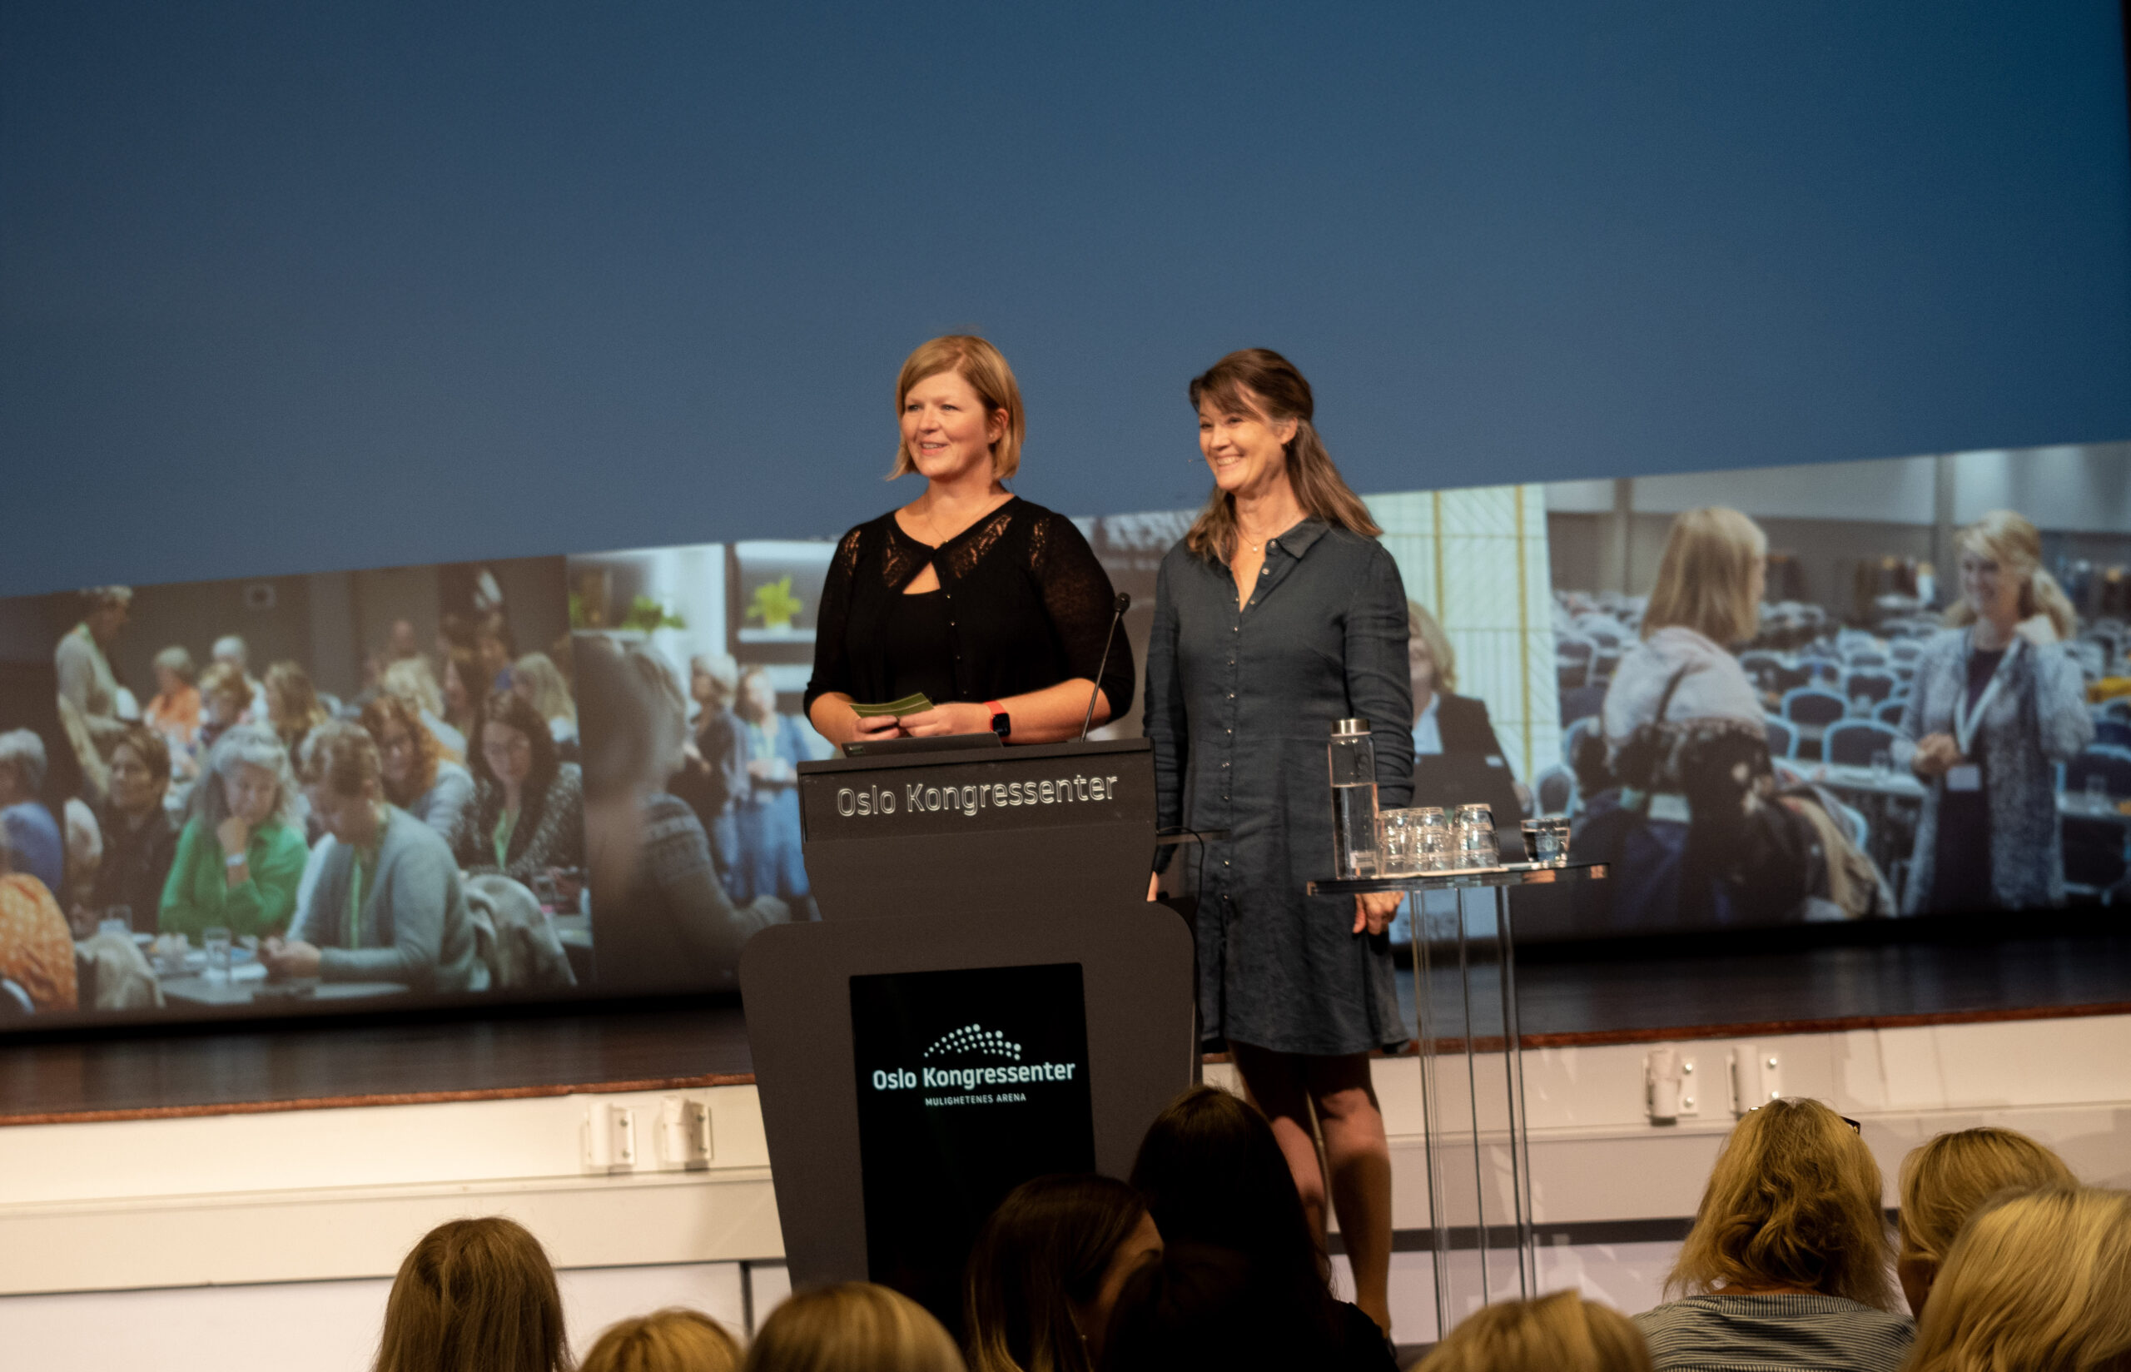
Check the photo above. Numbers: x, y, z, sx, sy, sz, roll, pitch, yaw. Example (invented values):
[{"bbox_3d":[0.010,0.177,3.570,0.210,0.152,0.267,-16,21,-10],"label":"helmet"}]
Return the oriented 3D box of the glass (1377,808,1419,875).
[{"bbox_3d":[0.542,0.255,11.990,0.075,0.105,0.075,-4,-1,0],"label":"glass"}]

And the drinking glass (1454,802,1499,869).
[{"bbox_3d":[0.665,0.243,11.940,0.076,0.106,0.076,-4,-1,0],"label":"drinking glass"}]

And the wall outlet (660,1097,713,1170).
[{"bbox_3d":[-0.695,0.817,13.550,0.095,0.120,0.055,-4,-1,18],"label":"wall outlet"}]

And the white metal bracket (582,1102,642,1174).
[{"bbox_3d":[-0.835,0.829,13.600,0.095,0.120,0.055,-4,-1,18],"label":"white metal bracket"}]

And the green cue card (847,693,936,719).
[{"bbox_3d":[-0.284,0.039,12.050,0.148,0.012,0.105,-4,-41,18],"label":"green cue card"}]

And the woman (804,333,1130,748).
[{"bbox_3d":[-0.138,0.305,12.226,0.520,1.790,0.400,-4,-1,18],"label":"woman"}]

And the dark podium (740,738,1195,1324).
[{"bbox_3d":[-0.059,0.645,11.947,0.755,1.090,0.490,-4,-1,19],"label":"dark podium"}]

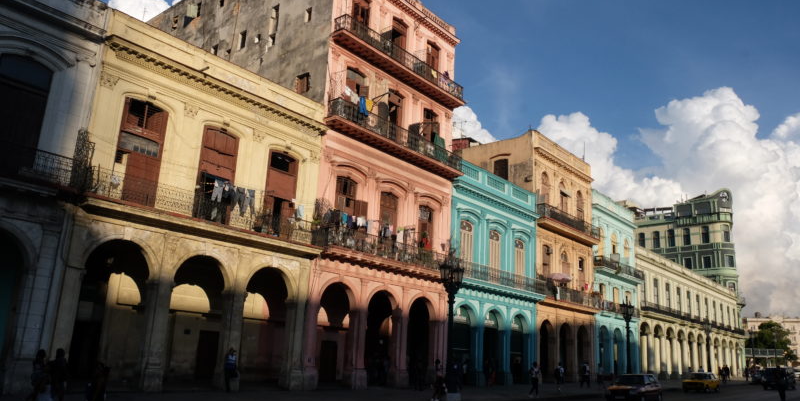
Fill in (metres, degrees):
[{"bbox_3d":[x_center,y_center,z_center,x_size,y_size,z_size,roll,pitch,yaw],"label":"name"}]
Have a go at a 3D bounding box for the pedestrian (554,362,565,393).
[{"bbox_3d":[9.687,10.738,37.803,0.500,1.700,0.450,-8,-18,39],"label":"pedestrian"}]

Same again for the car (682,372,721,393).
[{"bbox_3d":[24.068,14.478,49.600,1.630,1.430,4.150,-9,-18,39],"label":"car"}]

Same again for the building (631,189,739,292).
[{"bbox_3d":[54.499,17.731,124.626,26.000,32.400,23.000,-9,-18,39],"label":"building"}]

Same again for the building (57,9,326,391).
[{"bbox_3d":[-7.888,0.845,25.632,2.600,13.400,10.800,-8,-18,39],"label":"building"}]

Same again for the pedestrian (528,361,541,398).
[{"bbox_3d":[6.929,9.256,32.055,0.500,1.740,0.520,-9,-18,39],"label":"pedestrian"}]

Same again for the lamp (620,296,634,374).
[{"bbox_3d":[16.310,10.093,44.461,1.050,6.450,1.050,-9,-18,39],"label":"lamp"}]

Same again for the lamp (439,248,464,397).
[{"bbox_3d":[2.354,5.320,27.057,1.050,6.450,1.050,3,-14,1],"label":"lamp"}]

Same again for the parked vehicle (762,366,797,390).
[{"bbox_3d":[31.112,14.634,50.991,1.820,1.620,4.600,-8,-18,39],"label":"parked vehicle"}]

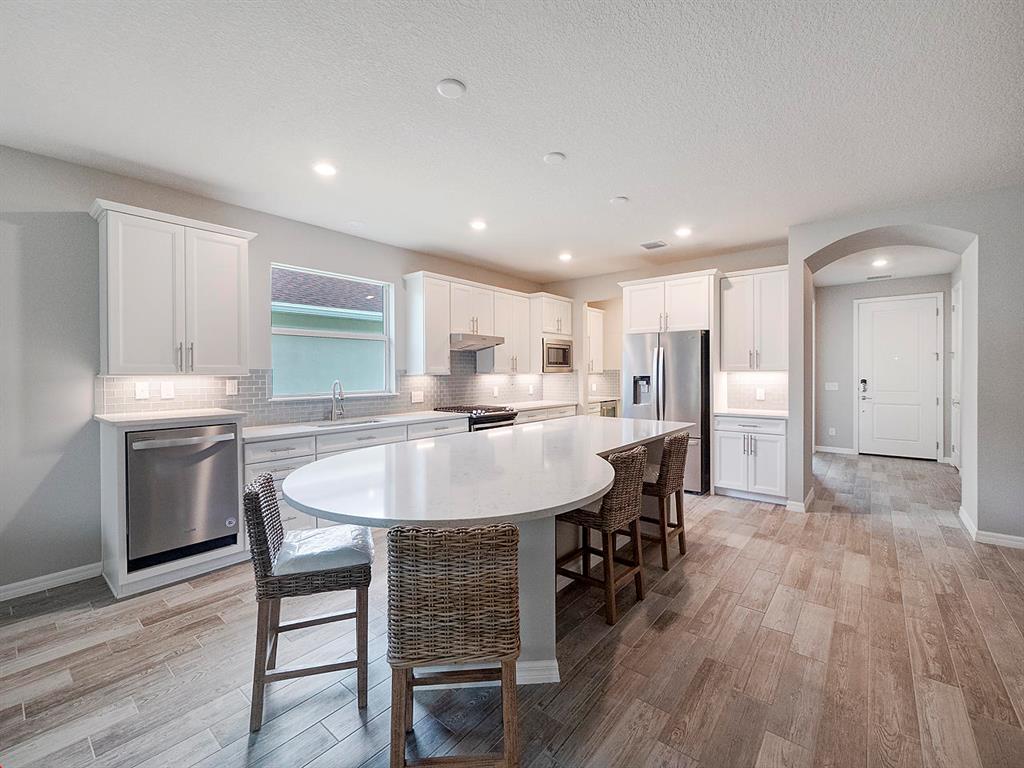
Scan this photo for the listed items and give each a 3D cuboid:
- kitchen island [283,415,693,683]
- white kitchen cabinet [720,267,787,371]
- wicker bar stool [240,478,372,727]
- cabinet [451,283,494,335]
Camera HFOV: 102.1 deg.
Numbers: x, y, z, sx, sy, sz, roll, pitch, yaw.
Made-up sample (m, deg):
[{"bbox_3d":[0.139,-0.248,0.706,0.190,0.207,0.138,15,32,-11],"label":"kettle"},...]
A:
[{"bbox_3d":[0.250,0.842,2.779,1.813,0.915,3.250,0,1,41],"label":"kitchen island"},{"bbox_3d":[2.824,-0.704,4.758,0.711,1.134,0.331,0,1,41],"label":"white kitchen cabinet"},{"bbox_3d":[-0.839,0.863,1.802,0.480,0.930,0.425,-1,1,-16],"label":"wicker bar stool"},{"bbox_3d":[-0.595,-0.906,5.234,0.350,0.620,0.760,1,2,40],"label":"cabinet"}]

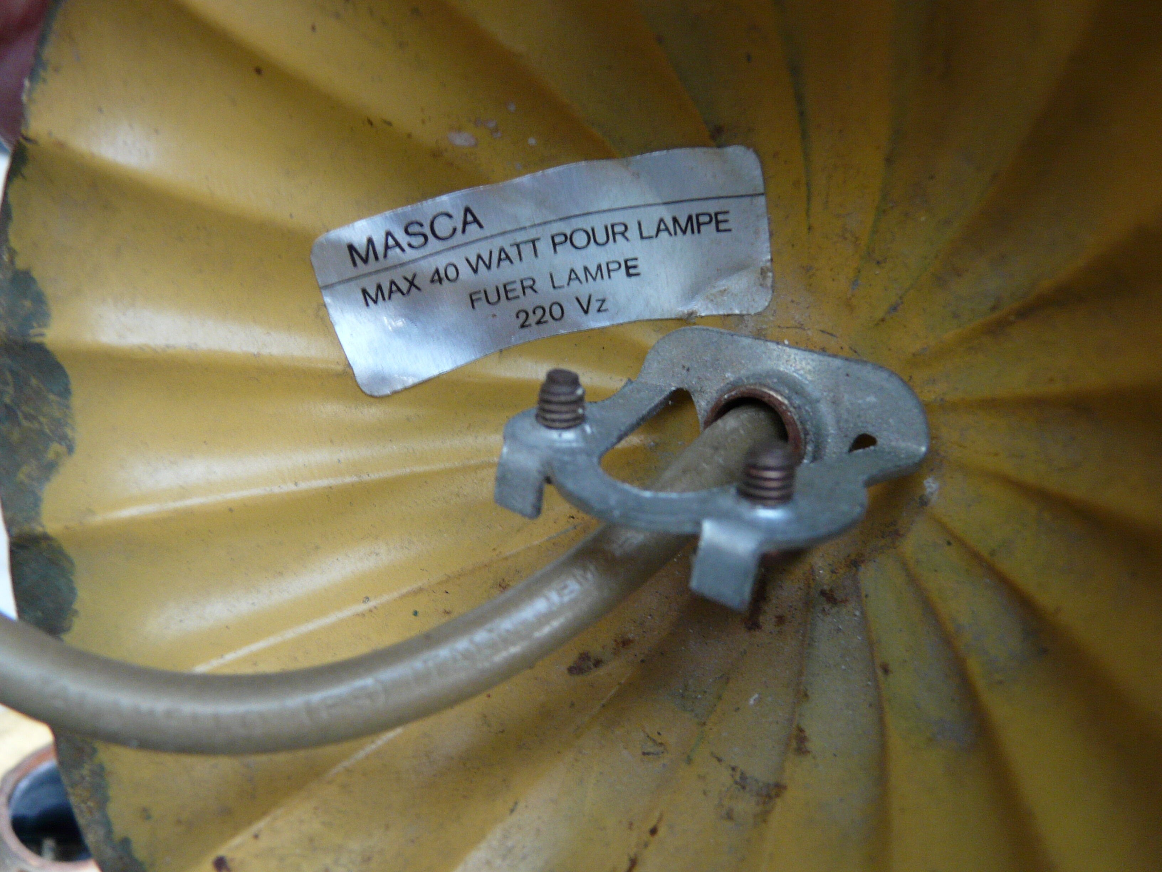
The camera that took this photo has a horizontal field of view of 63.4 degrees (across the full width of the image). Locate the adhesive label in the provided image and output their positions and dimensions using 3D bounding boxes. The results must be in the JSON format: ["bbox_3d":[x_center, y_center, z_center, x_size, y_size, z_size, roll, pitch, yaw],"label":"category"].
[{"bbox_3d":[-0.003,-0.015,0.083,0.039,0.016,0.005,-11,33,4],"label":"adhesive label"}]

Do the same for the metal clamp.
[{"bbox_3d":[0.010,0.002,0.079,0.032,0.016,0.025,19,28,36],"label":"metal clamp"}]

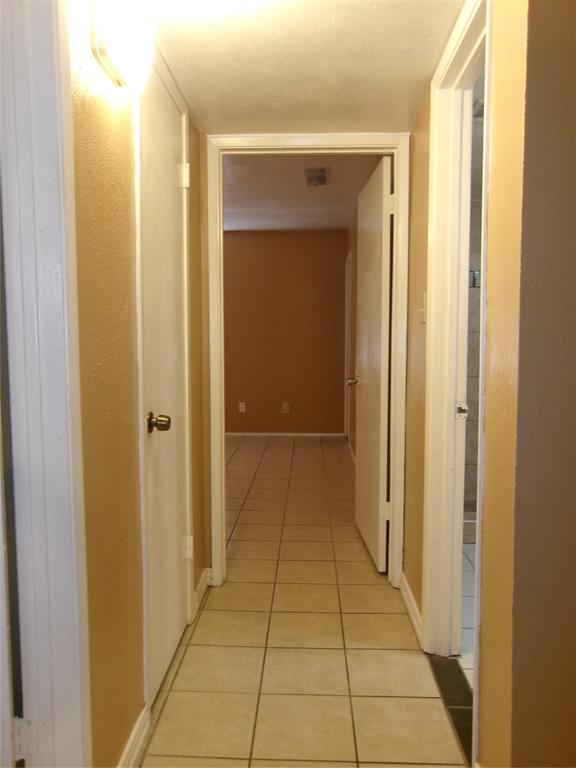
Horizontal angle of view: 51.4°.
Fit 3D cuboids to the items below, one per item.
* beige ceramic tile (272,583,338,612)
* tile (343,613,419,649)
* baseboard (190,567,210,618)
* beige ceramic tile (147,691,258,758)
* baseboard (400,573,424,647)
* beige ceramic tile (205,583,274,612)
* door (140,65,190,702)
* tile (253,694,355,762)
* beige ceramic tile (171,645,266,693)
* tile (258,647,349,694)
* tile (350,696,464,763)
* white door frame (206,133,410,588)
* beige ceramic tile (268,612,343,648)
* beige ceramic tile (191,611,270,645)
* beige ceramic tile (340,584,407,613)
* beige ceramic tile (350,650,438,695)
[{"bbox_3d":[0.086,0.991,2.768,0.304,0.010,0.307,0,4,2],"label":"beige ceramic tile"},{"bbox_3d":[0.377,1.014,2.450,0.301,0.010,0.307,0,4,2],"label":"tile"},{"bbox_3d":[-0.399,0.947,2.701,0.015,0.088,0.371,0,4,2],"label":"baseboard"},{"bbox_3d":[-0.253,1.065,1.880,0.302,0.010,0.302,0,5,2],"label":"beige ceramic tile"},{"bbox_3d":[0.526,0.957,2.579,0.015,0.085,0.547,0,4,2],"label":"baseboard"},{"bbox_3d":[-0.221,0.990,2.779,0.310,0.010,0.307,0,4,2],"label":"beige ceramic tile"},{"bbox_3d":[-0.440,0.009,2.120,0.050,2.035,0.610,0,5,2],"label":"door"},{"bbox_3d":[0.051,1.068,1.869,0.302,0.010,0.302,0,5,2],"label":"tile"},{"bbox_3d":[-0.243,1.041,2.186,0.302,0.010,0.302,0,5,2],"label":"beige ceramic tile"},{"bbox_3d":[0.063,1.037,2.156,0.304,0.010,0.307,0,4,2],"label":"tile"},{"bbox_3d":[0.357,1.071,1.860,0.302,0.010,0.302,0,5,2],"label":"tile"},{"bbox_3d":[0.094,-0.085,2.862,0.923,2.122,0.140,0,4,2],"label":"white door frame"},{"bbox_3d":[0.073,1.020,2.479,0.302,0.010,0.302,0,5,2],"label":"beige ceramic tile"},{"bbox_3d":[-0.232,1.017,2.489,0.302,0.010,0.302,0,5,2],"label":"beige ceramic tile"},{"bbox_3d":[0.387,0.992,2.757,0.298,0.010,0.307,0,4,2],"label":"beige ceramic tile"},{"bbox_3d":[0.366,1.046,2.167,0.302,0.010,0.302,0,5,2],"label":"beige ceramic tile"}]

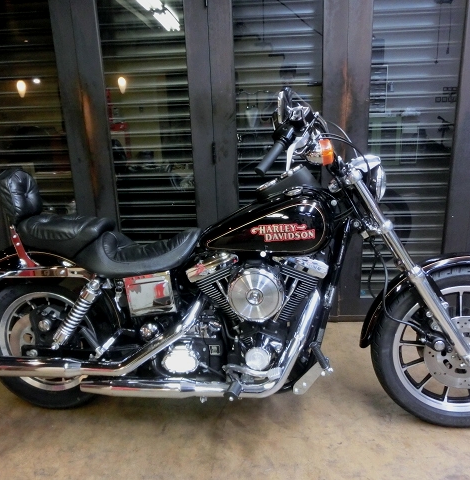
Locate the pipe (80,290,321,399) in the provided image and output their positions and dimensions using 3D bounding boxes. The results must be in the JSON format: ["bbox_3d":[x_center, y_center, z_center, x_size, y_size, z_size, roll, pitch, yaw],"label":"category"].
[{"bbox_3d":[-0.142,0.393,1.671,0.920,0.393,0.160,0,11,7],"label":"pipe"}]

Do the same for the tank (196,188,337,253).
[{"bbox_3d":[0.114,-0.082,1.709,0.510,0.235,0.290,0,11,7],"label":"tank"}]

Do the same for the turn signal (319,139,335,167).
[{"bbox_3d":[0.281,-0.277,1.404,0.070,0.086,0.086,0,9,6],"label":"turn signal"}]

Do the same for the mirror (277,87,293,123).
[{"bbox_3d":[0.148,-0.396,1.307,0.035,0.107,0.140,2,11,15],"label":"mirror"}]

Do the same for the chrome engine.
[{"bbox_3d":[0.079,0.286,1.775,0.540,0.515,0.360,0,9,6],"label":"chrome engine"}]

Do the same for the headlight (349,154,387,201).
[{"bbox_3d":[0.506,-0.234,1.672,0.143,0.178,0.160,0,9,6],"label":"headlight"}]

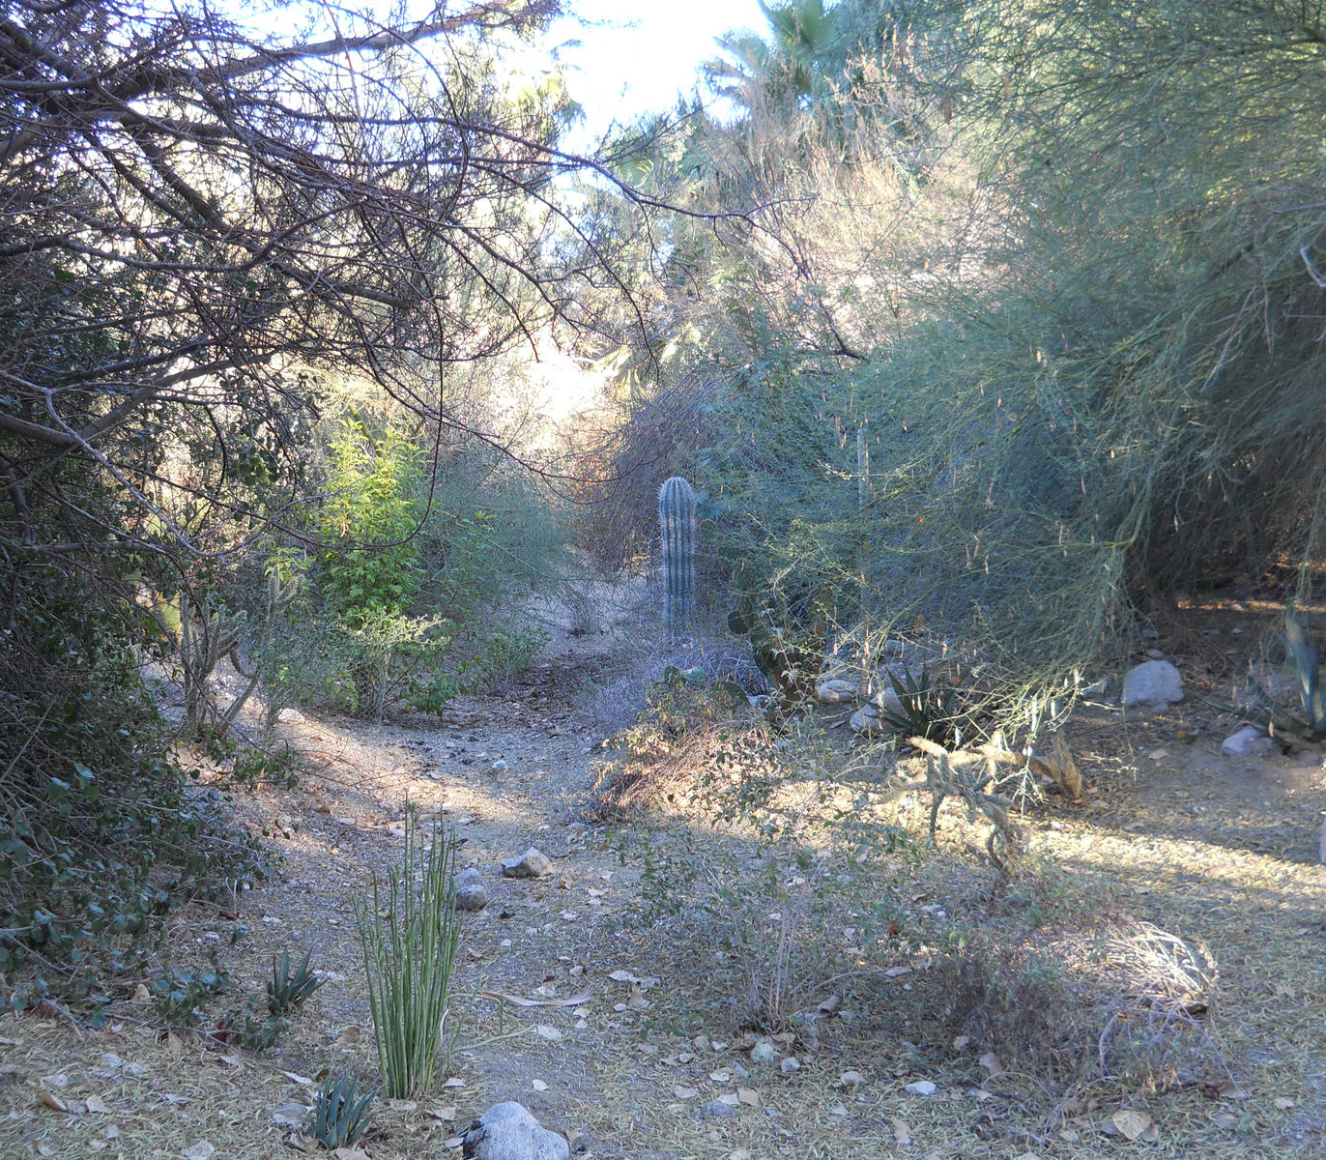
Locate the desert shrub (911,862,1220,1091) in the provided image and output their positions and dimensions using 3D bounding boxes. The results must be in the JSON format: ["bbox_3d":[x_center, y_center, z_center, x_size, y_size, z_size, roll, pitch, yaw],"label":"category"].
[{"bbox_3d":[1.155,1.101,4.753,0.831,0.470,0.831,0,2,14],"label":"desert shrub"}]

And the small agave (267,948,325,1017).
[{"bbox_3d":[-1.122,1.237,5.056,0.170,0.177,0.153,0,2,-13],"label":"small agave"}]

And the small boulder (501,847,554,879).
[{"bbox_3d":[-0.579,1.202,7.040,0.226,0.109,0.169,0,2,-5],"label":"small boulder"}]

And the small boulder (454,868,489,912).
[{"bbox_3d":[-0.736,1.188,6.350,0.145,0.140,0.160,0,2,-6],"label":"small boulder"}]

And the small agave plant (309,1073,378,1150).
[{"bbox_3d":[-0.771,1.288,3.983,0.163,0.150,0.147,0,2,-11],"label":"small agave plant"}]

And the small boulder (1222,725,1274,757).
[{"bbox_3d":[3.770,1.039,10.648,0.323,0.184,0.242,1,2,20],"label":"small boulder"}]

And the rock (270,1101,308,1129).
[{"bbox_3d":[-0.934,1.334,4.128,0.094,0.047,0.080,0,2,-13],"label":"rock"}]

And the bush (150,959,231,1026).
[{"bbox_3d":[-1.429,1.244,4.990,0.228,0.168,0.194,-1,2,-16],"label":"bush"}]

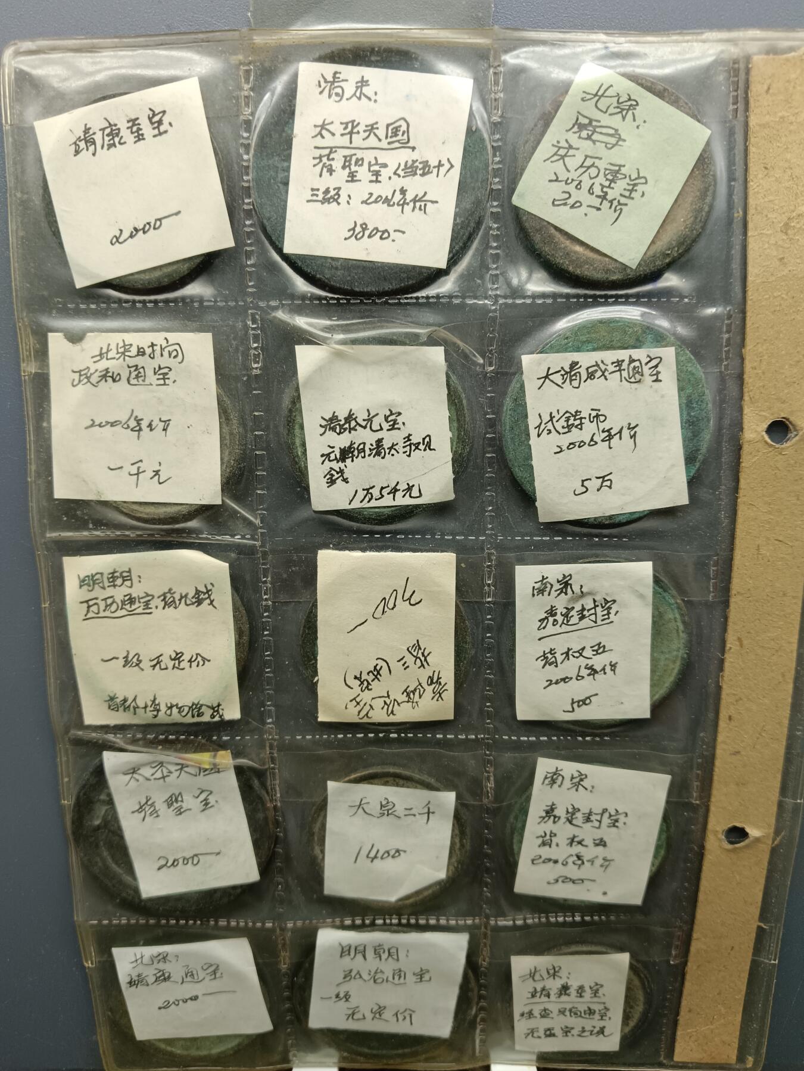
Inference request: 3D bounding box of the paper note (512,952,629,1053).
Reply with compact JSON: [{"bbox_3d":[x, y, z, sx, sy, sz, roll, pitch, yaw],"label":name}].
[{"bbox_3d":[0.039,0.110,0.188,0.026,0.033,0.002,-2,24,1],"label":"paper note"}]

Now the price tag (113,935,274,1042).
[{"bbox_3d":[-0.045,0.099,0.174,0.030,0.027,0.002,-6,19,1],"label":"price tag"}]

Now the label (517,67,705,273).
[{"bbox_3d":[0.036,-0.064,0.140,0.025,0.026,0.002,28,5,-3],"label":"label"}]

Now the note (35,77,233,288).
[{"bbox_3d":[-0.048,-0.064,0.146,0.030,0.030,0.002,-13,7,2],"label":"note"}]

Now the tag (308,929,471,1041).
[{"bbox_3d":[-0.003,0.097,0.175,0.032,0.030,0.002,5,19,-3],"label":"tag"}]

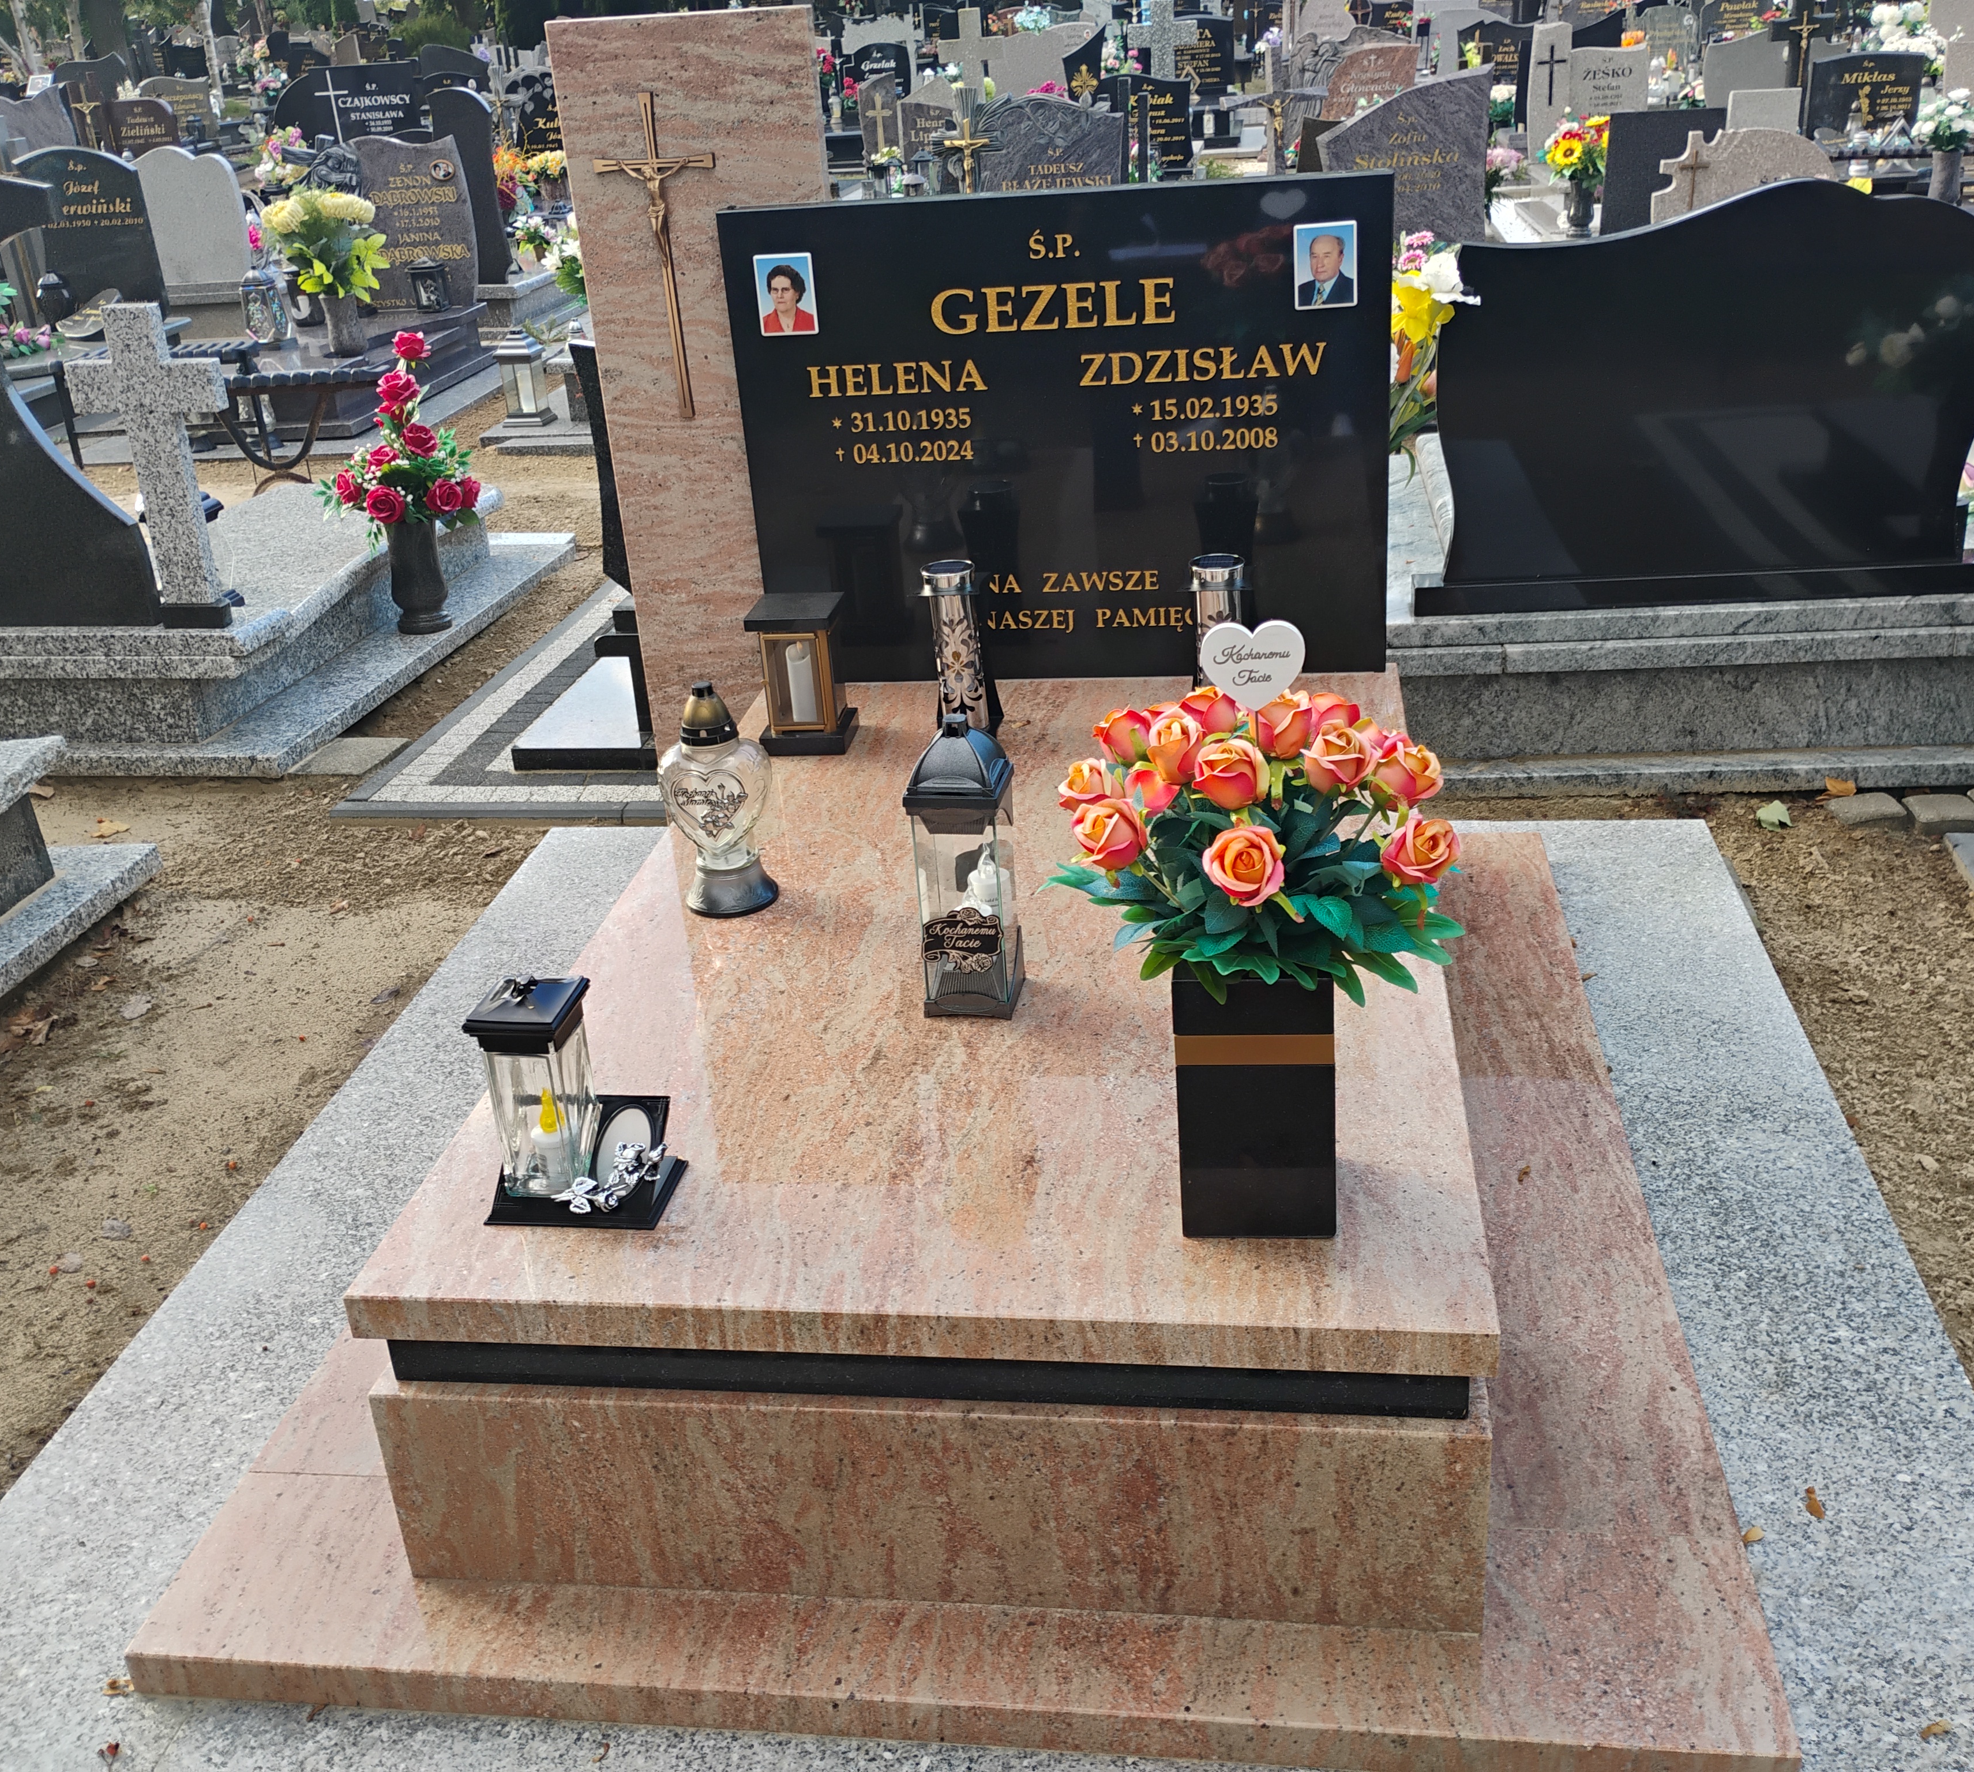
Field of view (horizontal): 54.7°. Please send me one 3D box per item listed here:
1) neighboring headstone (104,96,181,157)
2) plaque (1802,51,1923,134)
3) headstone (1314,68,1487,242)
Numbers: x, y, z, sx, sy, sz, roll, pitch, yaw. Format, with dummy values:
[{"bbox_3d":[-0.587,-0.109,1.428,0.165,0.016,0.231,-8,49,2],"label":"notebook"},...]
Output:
[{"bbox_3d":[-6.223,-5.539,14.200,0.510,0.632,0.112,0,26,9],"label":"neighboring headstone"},{"bbox_3d":[4.390,-3.969,9.581,0.561,0.411,0.112,-1,26,7],"label":"plaque"},{"bbox_3d":[1.668,-2.863,7.627,0.673,0.724,0.102,0,26,9],"label":"headstone"}]

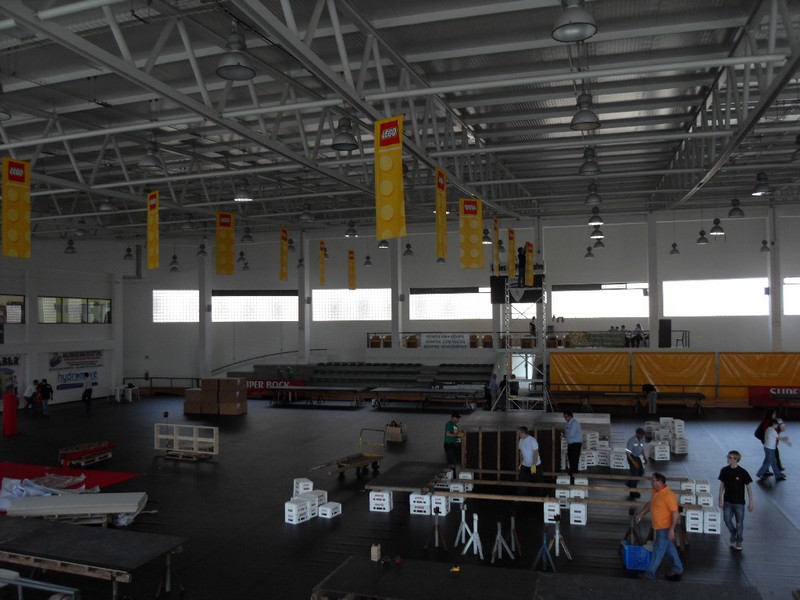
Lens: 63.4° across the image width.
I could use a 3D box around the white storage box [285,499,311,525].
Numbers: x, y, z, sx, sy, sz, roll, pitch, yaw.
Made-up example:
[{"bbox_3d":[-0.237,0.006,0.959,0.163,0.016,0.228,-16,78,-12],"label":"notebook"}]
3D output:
[{"bbox_3d":[-2.089,4.314,13.210,0.295,0.410,0.435,-2,-3,35],"label":"white storage box"}]

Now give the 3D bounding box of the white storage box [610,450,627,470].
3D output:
[{"bbox_3d":[6.194,4.541,18.376,0.405,0.420,0.300,-1,-2,24],"label":"white storage box"}]

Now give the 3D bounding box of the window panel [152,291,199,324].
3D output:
[{"bbox_3d":[-13.616,0.370,39.300,2.800,1.970,0.120,-1,-2,0],"label":"window panel"}]

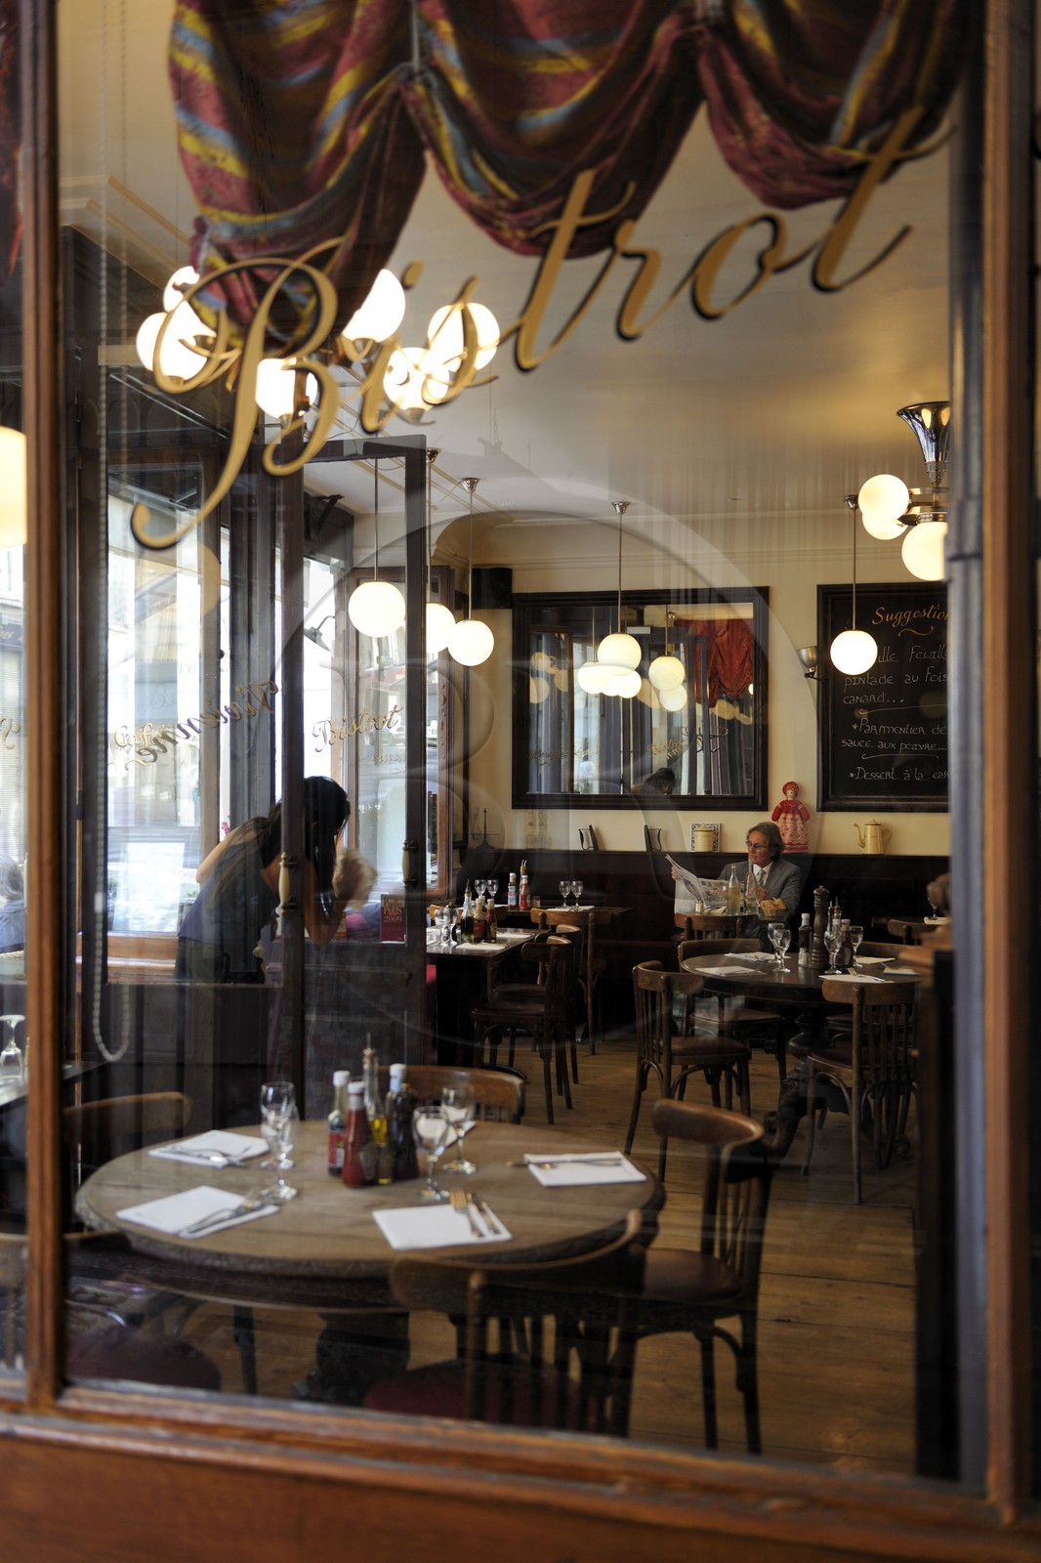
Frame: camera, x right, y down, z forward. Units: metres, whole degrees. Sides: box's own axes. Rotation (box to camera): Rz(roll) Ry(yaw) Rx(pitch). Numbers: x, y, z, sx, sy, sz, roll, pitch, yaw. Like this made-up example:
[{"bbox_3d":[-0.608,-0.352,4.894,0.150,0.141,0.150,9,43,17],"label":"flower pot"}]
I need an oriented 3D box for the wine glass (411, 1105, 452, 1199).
[{"bbox_3d":[-0.166,0.698,2.779,0.071,0.167,0.071,0,0,0],"label":"wine glass"}]

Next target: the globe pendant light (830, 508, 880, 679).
[{"bbox_3d":[1.855,-1.089,8.200,0.255,0.985,0.255,0,0,14],"label":"globe pendant light"}]

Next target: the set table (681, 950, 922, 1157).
[{"bbox_3d":[1.231,1.168,6.275,1.120,0.752,1.120,0,0,14],"label":"set table"}]

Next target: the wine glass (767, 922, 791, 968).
[{"bbox_3d":[1.115,0.709,6.342,0.070,0.166,0.070,0,0,14],"label":"wine glass"}]

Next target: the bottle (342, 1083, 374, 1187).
[{"bbox_3d":[-0.314,0.676,2.845,0.059,0.188,0.059,0,0,-6],"label":"bottle"}]

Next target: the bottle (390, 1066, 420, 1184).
[{"bbox_3d":[-0.227,0.655,2.835,0.056,0.210,0.056,0,0,-5],"label":"bottle"}]

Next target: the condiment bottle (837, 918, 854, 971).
[{"bbox_3d":[1.303,0.650,5.910,0.057,0.190,0.057,0,0,9],"label":"condiment bottle"}]

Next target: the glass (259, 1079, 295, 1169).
[{"bbox_3d":[-0.483,0.680,2.925,0.069,0.158,0.069,0,0,-9],"label":"glass"}]

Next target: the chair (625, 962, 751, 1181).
[{"bbox_3d":[0.675,1.120,5.810,0.480,0.785,0.420,0,0,-14],"label":"chair"}]

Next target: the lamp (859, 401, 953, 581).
[{"bbox_3d":[1.726,-1.178,6.130,0.680,0.700,0.680,0,0,11],"label":"lamp"}]

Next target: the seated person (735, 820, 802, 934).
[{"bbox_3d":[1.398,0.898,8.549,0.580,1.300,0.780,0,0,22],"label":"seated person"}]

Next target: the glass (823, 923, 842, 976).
[{"bbox_3d":[1.228,0.668,5.790,0.069,0.158,0.069,0,0,11],"label":"glass"}]

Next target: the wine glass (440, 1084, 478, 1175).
[{"bbox_3d":[-0.119,0.682,2.900,0.069,0.158,0.069,0,0,-2],"label":"wine glass"}]

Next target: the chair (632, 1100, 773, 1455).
[{"bbox_3d":[0.279,1.130,3.139,0.500,0.810,0.440,0,0,-10],"label":"chair"}]

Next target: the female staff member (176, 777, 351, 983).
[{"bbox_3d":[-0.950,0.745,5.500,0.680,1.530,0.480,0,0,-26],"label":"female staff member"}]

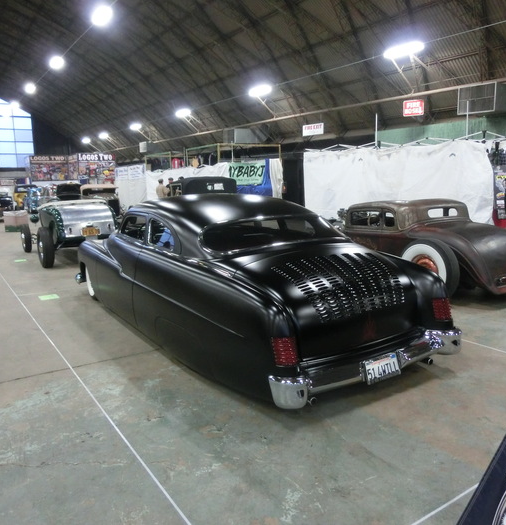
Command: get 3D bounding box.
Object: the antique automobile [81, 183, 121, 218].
[{"bbox_3d":[-7.171,-2.677,21.312,1.640,1.460,4.000,-8,12,-32],"label":"antique automobile"}]

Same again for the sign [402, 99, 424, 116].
[{"bbox_3d":[4.760,-4.597,14.393,0.600,0.500,0.050,3,11,23],"label":"sign"}]

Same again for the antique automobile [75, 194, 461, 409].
[{"bbox_3d":[-0.466,-0.015,5.432,1.890,1.410,5.170,-7,11,-34],"label":"antique automobile"}]

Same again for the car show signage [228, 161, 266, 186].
[{"bbox_3d":[-0.270,-3.695,20.147,1.830,0.930,0.040,-8,12,-32],"label":"car show signage"}]

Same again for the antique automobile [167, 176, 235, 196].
[{"bbox_3d":[-1.495,-1.320,12.341,1.700,1.600,4.050,-8,12,-32],"label":"antique automobile"}]

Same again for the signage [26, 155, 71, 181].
[{"bbox_3d":[-10.929,-5.063,26.000,2.000,1.360,0.120,-7,11,-32],"label":"signage"}]

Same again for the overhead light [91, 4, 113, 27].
[{"bbox_3d":[-4.719,-7.810,15.349,0.580,0.500,0.580,-8,12,-32],"label":"overhead light"}]

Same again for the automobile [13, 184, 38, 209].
[{"bbox_3d":[-12.477,-3.463,26.505,1.600,1.570,4.000,-7,11,-32],"label":"automobile"}]

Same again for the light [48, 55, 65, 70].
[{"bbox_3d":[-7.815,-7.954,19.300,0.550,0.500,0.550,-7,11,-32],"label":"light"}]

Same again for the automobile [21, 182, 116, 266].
[{"bbox_3d":[-3.940,-0.807,10.528,1.680,1.380,3.500,-7,11,-32],"label":"automobile"}]

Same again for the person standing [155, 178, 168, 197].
[{"bbox_3d":[-3.854,-2.675,20.642,0.500,1.728,0.360,5,11,30],"label":"person standing"}]

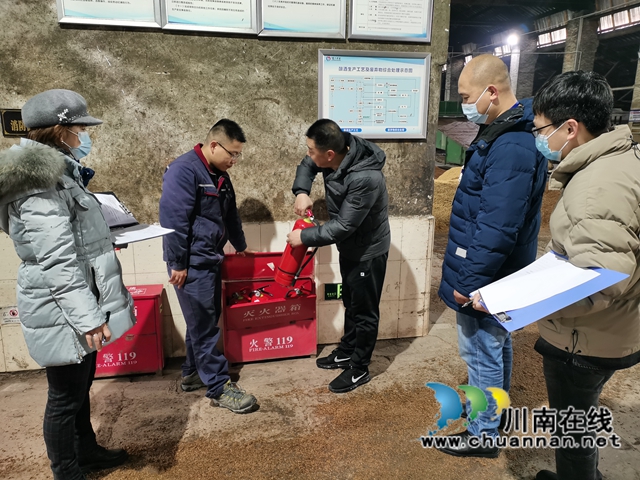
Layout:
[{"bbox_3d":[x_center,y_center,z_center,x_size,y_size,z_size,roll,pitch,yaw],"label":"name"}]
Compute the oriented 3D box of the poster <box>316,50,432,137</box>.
[{"bbox_3d":[0.359,-0.924,3.205,0.745,0.540,0.030,-2,13,-12],"label":"poster"}]

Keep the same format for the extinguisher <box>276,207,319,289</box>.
[{"bbox_3d":[-0.142,0.050,2.970,0.170,0.475,0.145,17,12,5],"label":"extinguisher"}]

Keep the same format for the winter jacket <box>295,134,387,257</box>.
[{"bbox_3d":[0.117,-0.253,2.840,0.460,0.700,0.520,-11,15,-12],"label":"winter jacket"}]

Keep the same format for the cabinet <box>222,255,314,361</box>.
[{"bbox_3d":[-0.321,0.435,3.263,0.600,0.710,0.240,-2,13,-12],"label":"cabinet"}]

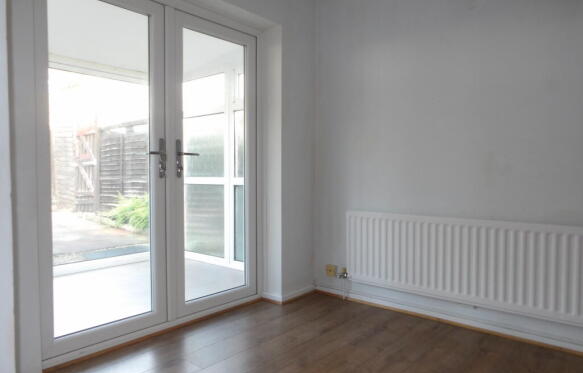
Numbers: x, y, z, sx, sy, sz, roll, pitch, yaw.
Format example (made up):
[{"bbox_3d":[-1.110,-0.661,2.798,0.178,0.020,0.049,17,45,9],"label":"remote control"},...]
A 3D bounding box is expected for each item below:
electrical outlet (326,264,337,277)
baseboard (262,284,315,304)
[{"bbox_3d":[0.316,0.677,3.244,0.089,0.089,0.016,1,2,41],"label":"electrical outlet"},{"bbox_3d":[0.001,0.839,3.241,0.177,0.060,0.427,1,2,41],"label":"baseboard"}]

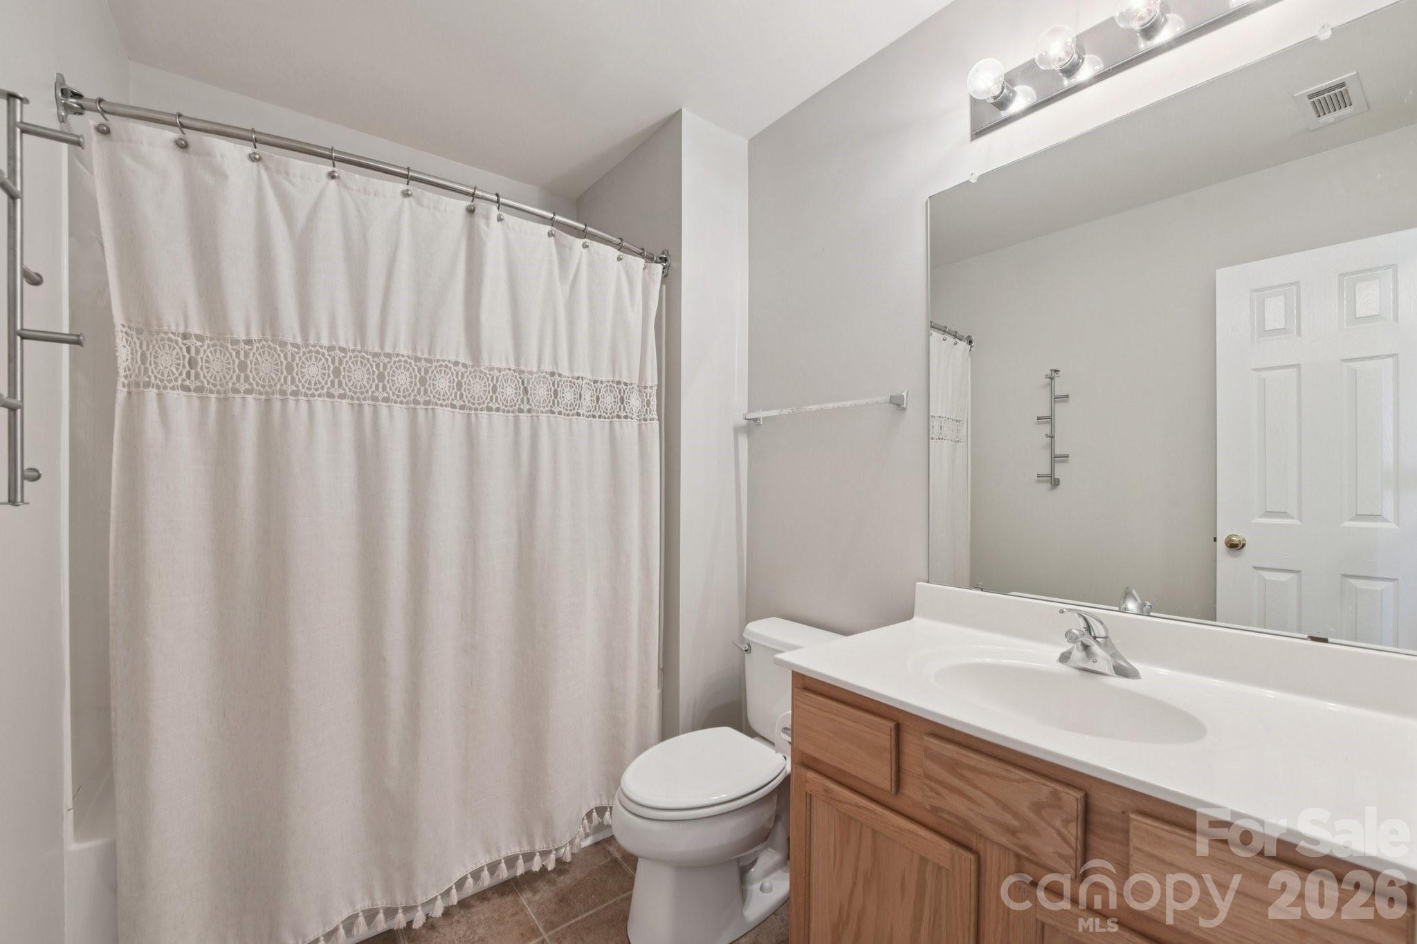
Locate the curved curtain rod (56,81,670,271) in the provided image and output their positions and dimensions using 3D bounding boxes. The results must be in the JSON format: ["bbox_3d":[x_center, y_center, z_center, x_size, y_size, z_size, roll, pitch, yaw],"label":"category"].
[{"bbox_3d":[-0.720,-0.780,1.562,1.500,0.097,0.148,0,0,-37],"label":"curved curtain rod"}]

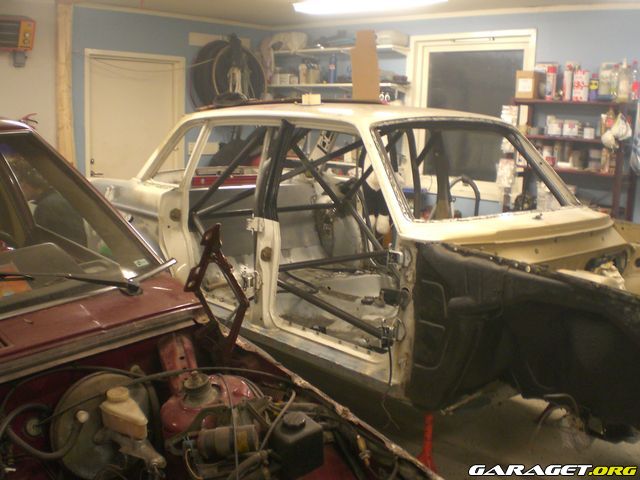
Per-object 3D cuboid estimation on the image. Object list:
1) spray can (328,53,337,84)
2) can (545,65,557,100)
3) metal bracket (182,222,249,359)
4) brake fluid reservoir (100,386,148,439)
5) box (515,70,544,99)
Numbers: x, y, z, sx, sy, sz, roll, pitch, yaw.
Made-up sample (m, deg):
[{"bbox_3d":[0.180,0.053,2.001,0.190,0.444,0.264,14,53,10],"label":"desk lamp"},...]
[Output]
[{"bbox_3d":[0.126,-1.619,6.665,0.066,0.274,0.066,2,11,0],"label":"spray can"},{"bbox_3d":[1.649,-1.111,4.987,0.066,0.236,0.066,2,11,0],"label":"can"},{"bbox_3d":[-0.277,0.134,1.879,0.060,0.340,0.230,-8,15,-44],"label":"metal bracket"},{"bbox_3d":[-0.410,0.376,1.514,0.065,0.084,0.128,-8,15,-44],"label":"brake fluid reservoir"},{"bbox_3d":[1.543,-1.131,5.144,0.150,0.188,0.145,-8,15,-44],"label":"box"}]

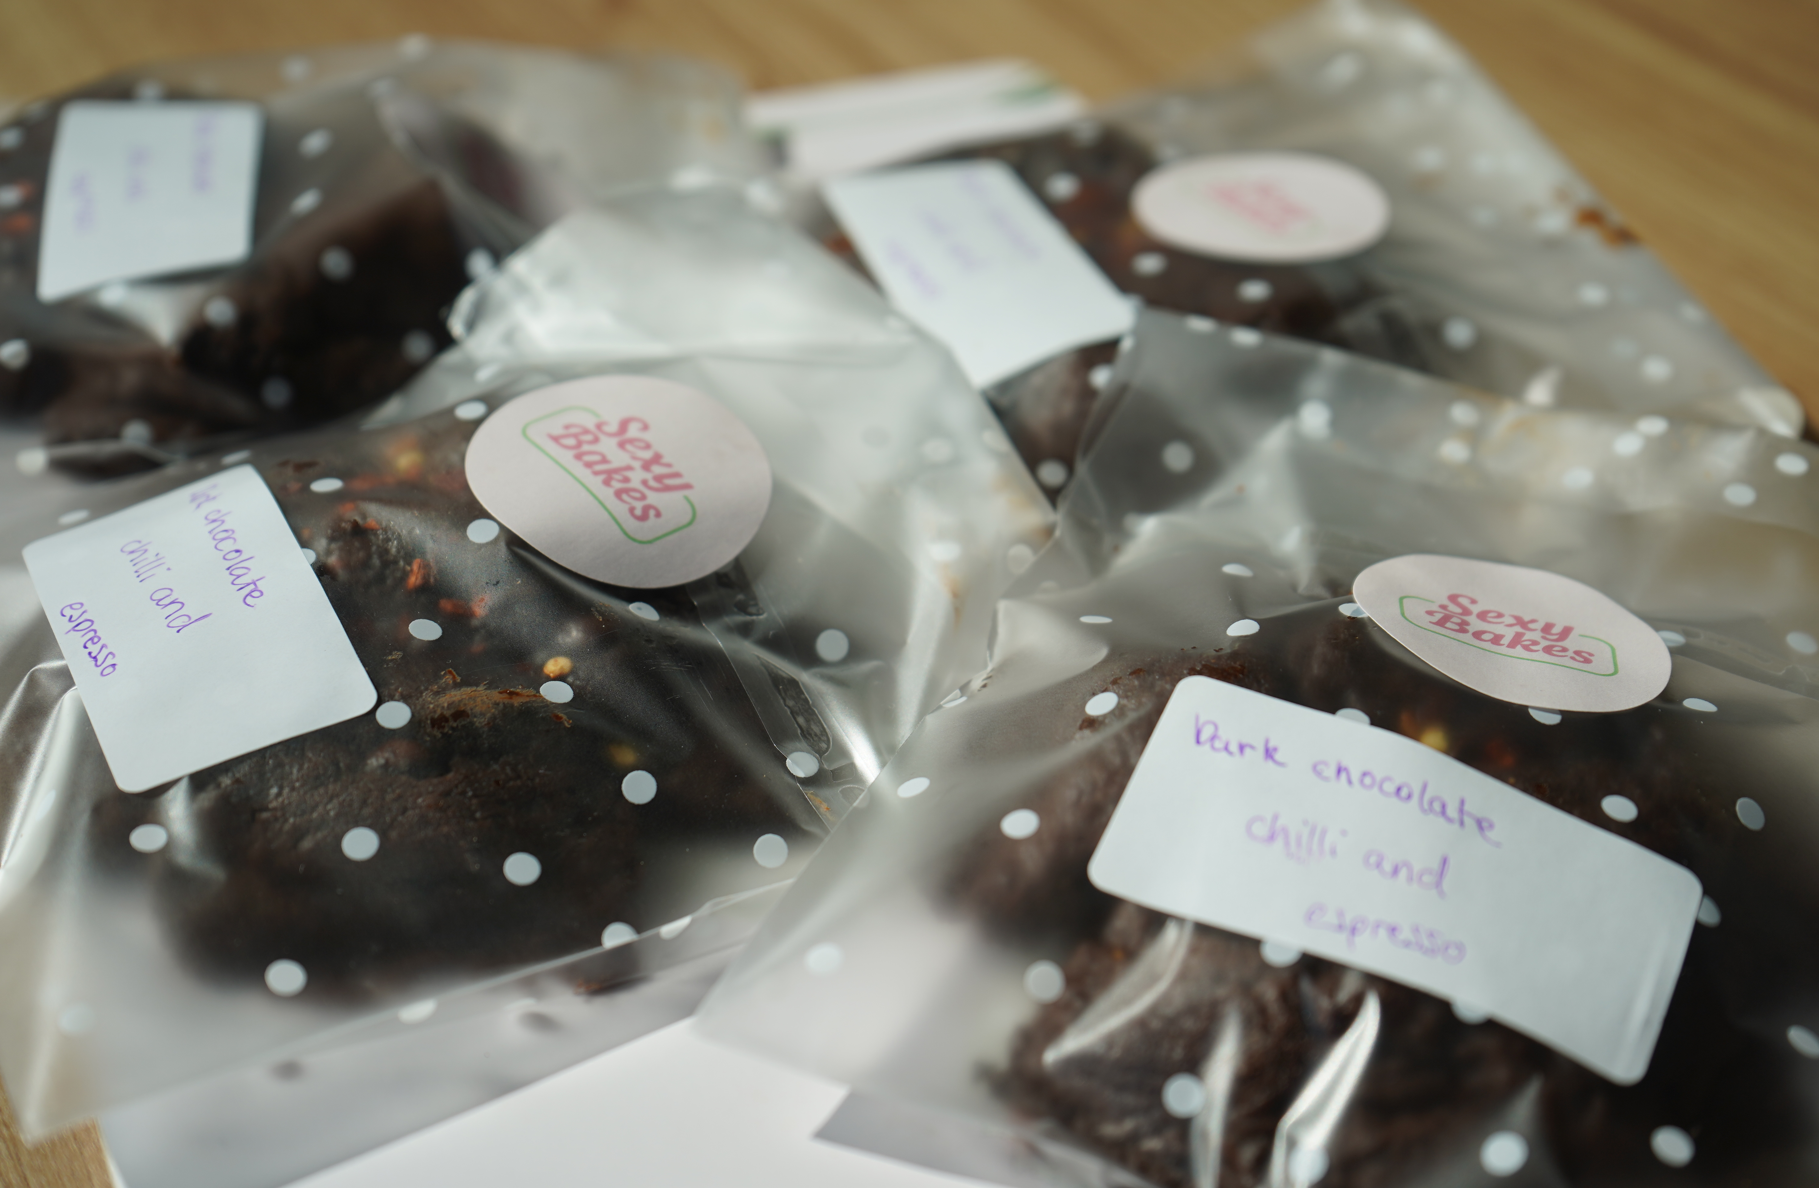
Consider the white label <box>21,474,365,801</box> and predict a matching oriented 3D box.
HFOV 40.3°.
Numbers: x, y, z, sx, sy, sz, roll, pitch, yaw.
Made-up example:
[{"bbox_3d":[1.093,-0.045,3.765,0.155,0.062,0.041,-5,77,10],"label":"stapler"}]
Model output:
[{"bbox_3d":[-0.093,0.003,0.322,0.033,0.002,0.062,-22,40,-17],"label":"white label"}]

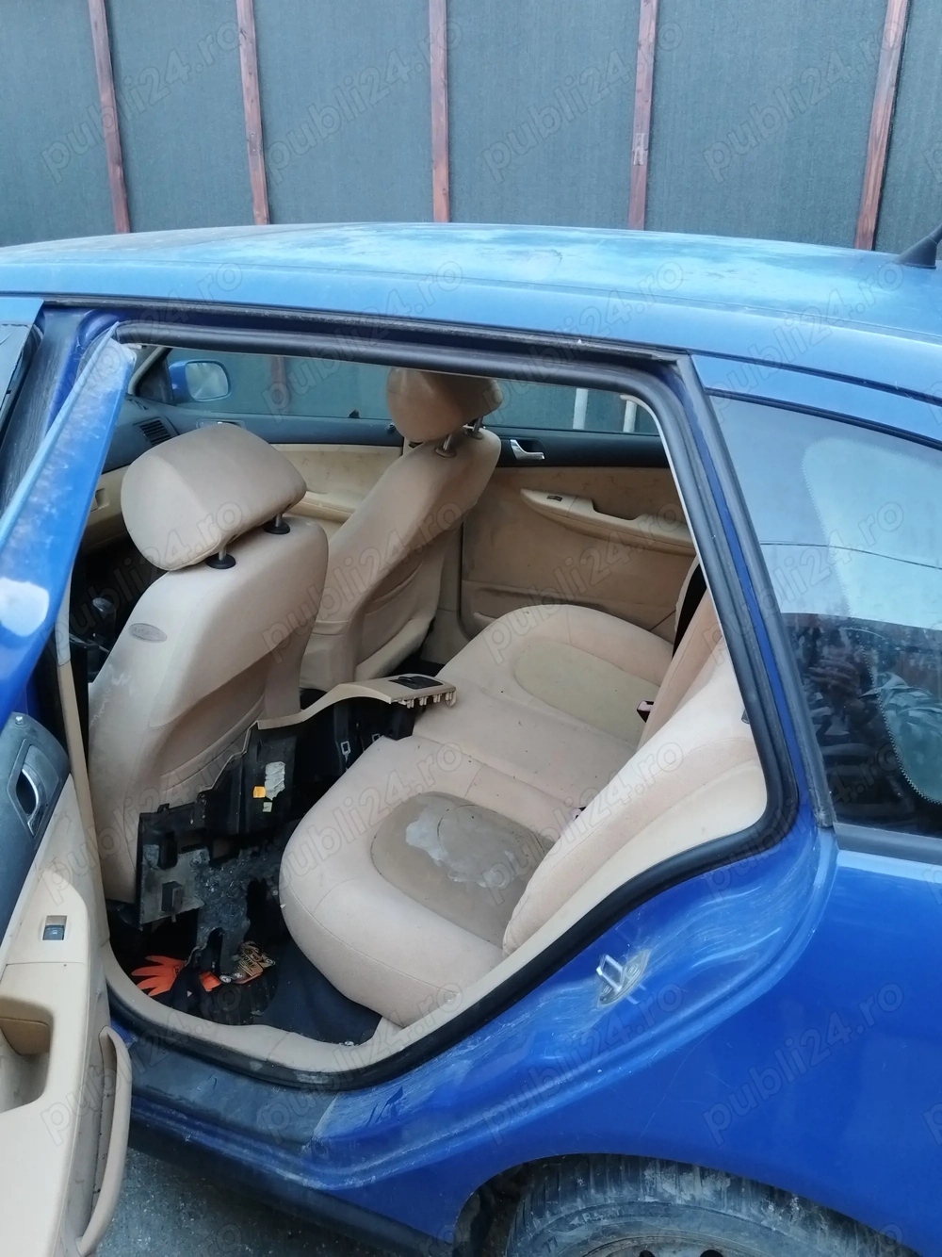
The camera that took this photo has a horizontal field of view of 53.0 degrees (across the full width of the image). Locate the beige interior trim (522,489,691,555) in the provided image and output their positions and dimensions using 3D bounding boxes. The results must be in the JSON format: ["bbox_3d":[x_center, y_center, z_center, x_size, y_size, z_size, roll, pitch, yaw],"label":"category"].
[{"bbox_3d":[0.343,-0.256,2.263,0.460,0.110,0.080,8,24,19],"label":"beige interior trim"}]

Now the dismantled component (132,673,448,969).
[{"bbox_3d":[-0.302,0.339,1.777,0.650,0.360,0.200,-16,27,-32],"label":"dismantled component"}]

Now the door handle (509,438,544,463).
[{"bbox_3d":[0.131,-0.432,2.305,0.095,0.045,0.030,8,24,19],"label":"door handle"}]

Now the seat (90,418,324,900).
[{"bbox_3d":[-0.633,0.087,1.645,0.770,0.930,0.500,8,24,19],"label":"seat"}]

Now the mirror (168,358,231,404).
[{"bbox_3d":[-0.802,-0.722,2.760,0.093,0.124,0.185,12,26,27],"label":"mirror"}]

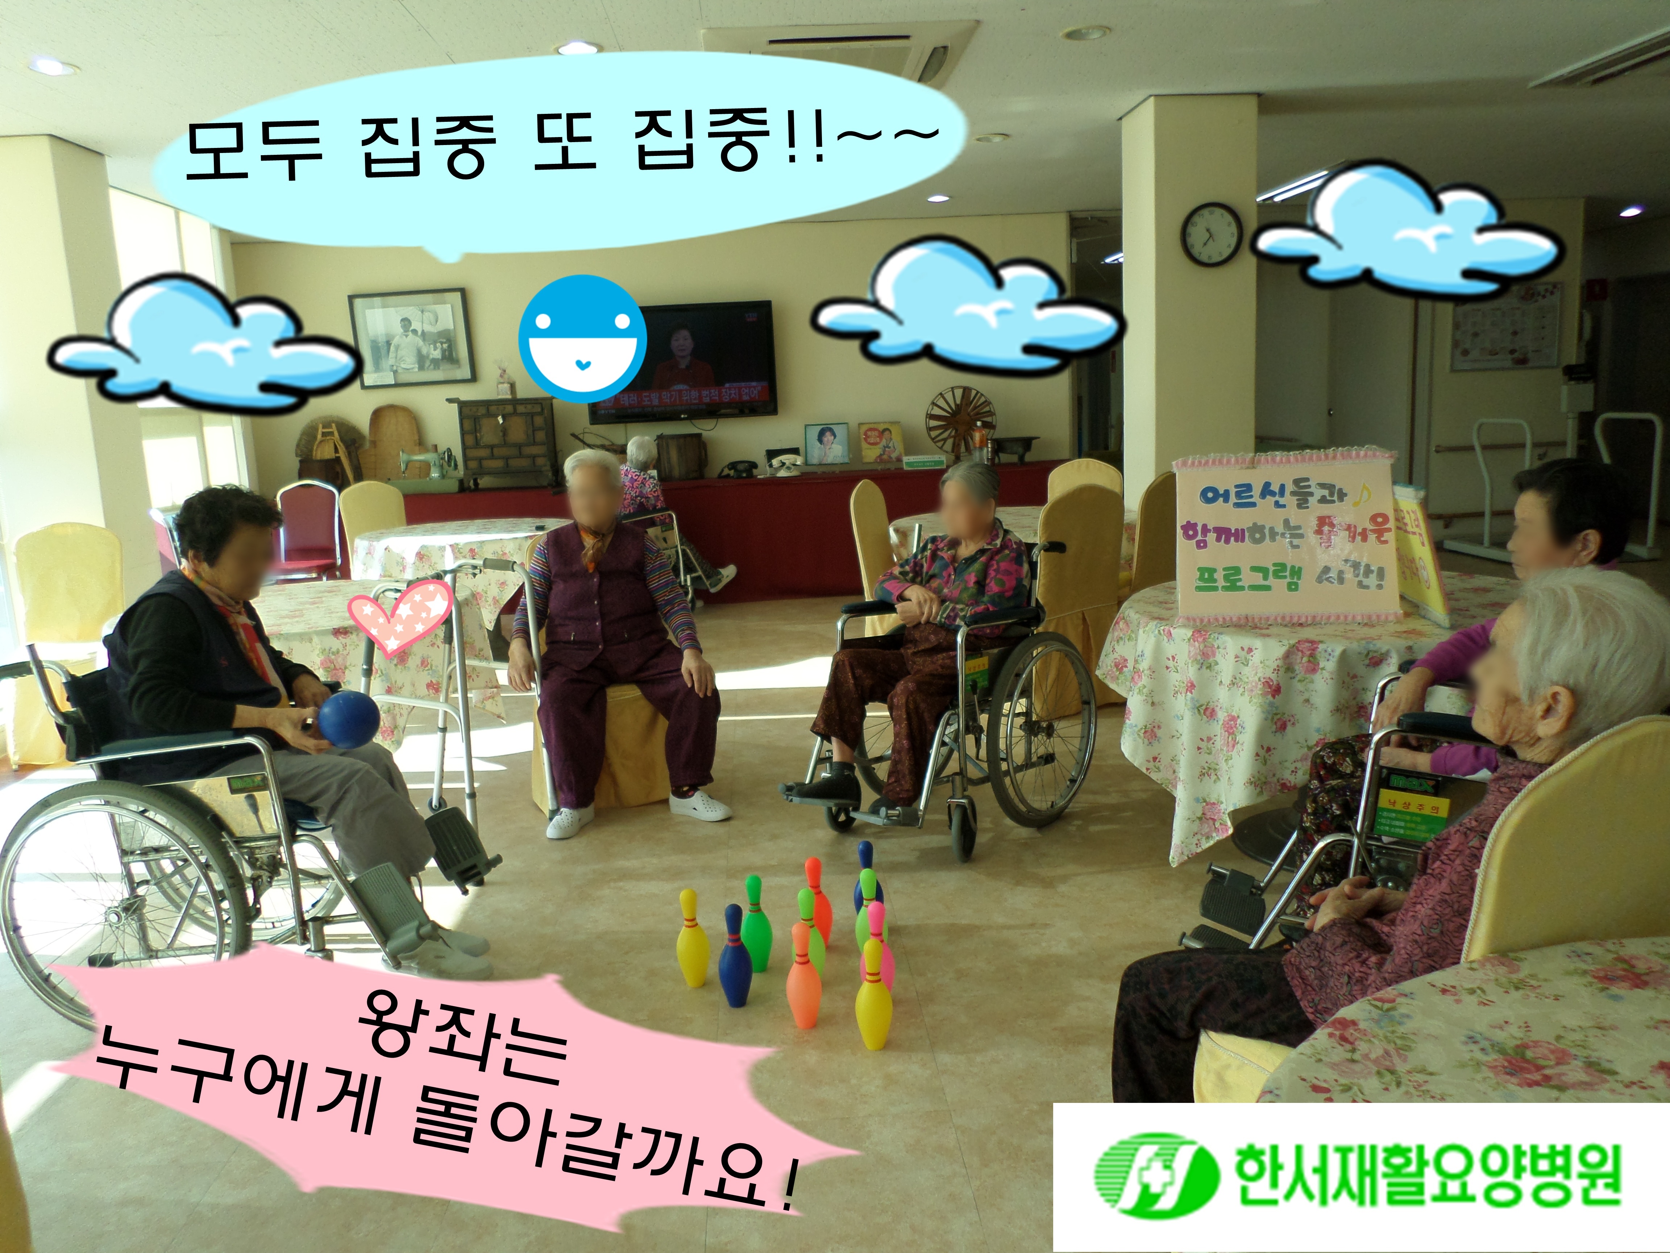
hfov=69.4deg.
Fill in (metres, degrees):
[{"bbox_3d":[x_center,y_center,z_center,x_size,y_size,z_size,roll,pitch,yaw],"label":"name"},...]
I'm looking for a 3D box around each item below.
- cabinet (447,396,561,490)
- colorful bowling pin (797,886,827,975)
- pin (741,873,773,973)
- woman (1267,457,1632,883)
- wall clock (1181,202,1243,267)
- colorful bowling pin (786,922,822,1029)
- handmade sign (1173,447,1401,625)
[{"bbox_3d":[-2.351,-1.332,8.805,0.800,0.660,0.360,-3,10,-2],"label":"cabinet"},{"bbox_3d":[-0.055,0.696,2.691,0.076,0.232,0.076,-3,10,0],"label":"colorful bowling pin"},{"bbox_3d":[-0.185,0.693,2.822,0.075,0.235,0.075,-3,9,-5],"label":"pin"},{"bbox_3d":[1.188,0.238,2.308,0.692,1.105,0.506,2,11,26],"label":"woman"},{"bbox_3d":[1.887,-1.955,6.031,0.315,0.315,0.045,-3,9,-4],"label":"wall clock"},{"bbox_3d":[-0.064,0.728,2.514,0.076,0.232,0.076,-3,10,0],"label":"colorful bowling pin"},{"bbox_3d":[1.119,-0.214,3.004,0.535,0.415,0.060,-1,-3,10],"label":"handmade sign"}]

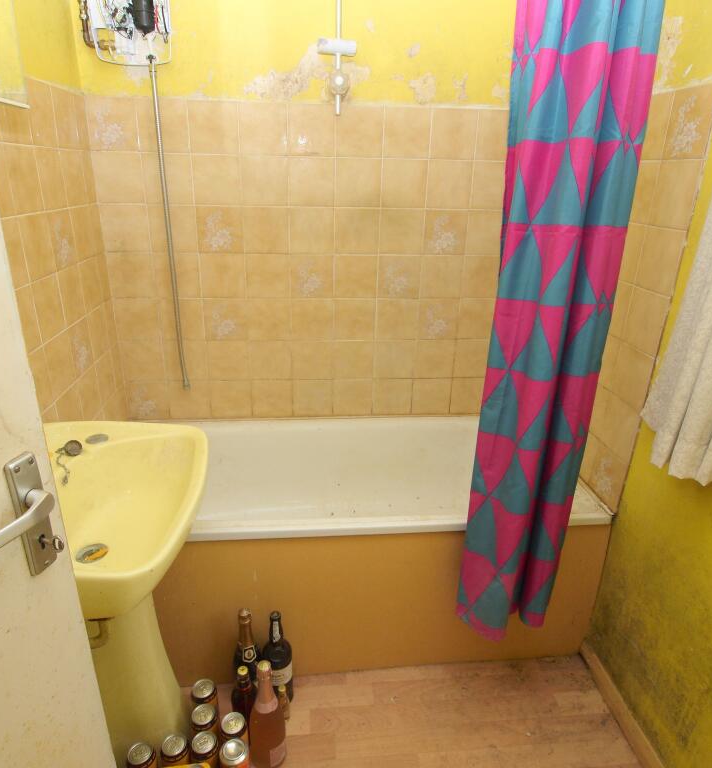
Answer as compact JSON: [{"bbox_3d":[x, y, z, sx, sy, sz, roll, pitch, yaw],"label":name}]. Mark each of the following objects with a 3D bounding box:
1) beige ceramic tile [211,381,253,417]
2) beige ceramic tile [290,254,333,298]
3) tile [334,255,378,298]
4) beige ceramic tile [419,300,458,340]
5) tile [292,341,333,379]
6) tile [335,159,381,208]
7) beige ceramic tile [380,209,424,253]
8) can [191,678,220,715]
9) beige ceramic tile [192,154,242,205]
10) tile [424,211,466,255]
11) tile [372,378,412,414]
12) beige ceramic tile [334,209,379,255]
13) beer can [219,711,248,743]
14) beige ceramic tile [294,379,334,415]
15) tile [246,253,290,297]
[{"bbox_3d":[-0.464,0.057,1.988,0.151,0.151,0.009,-1,21,-5],"label":"beige ceramic tile"},{"bbox_3d":[-0.150,-0.372,1.846,0.150,0.150,0.010,-1,21,-5],"label":"beige ceramic tile"},{"bbox_3d":[0.002,-0.373,1.859,0.150,0.150,0.010,-1,21,-5],"label":"tile"},{"bbox_3d":[0.303,-0.236,1.962,0.151,0.151,0.010,-1,22,-5],"label":"beige ceramic tile"},{"bbox_3d":[-0.157,-0.089,1.956,0.150,0.150,0.010,-1,21,-5],"label":"tile"},{"bbox_3d":[0.009,-0.662,1.762,0.151,0.151,0.010,-1,22,-5],"label":"tile"},{"bbox_3d":[0.158,-0.518,1.824,0.151,0.151,0.009,-1,21,-5],"label":"beige ceramic tile"},{"bbox_3d":[-0.396,0.862,1.404,0.066,0.163,0.066,-1,21,-5],"label":"can"},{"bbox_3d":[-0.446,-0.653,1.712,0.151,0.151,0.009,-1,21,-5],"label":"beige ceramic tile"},{"bbox_3d":[0.310,-0.522,1.848,0.151,0.151,0.010,-1,22,-5],"label":"tile"},{"bbox_3d":[0.143,0.048,2.040,0.150,0.150,0.010,-1,22,-5],"label":"tile"},{"bbox_3d":[0.005,-0.515,1.804,0.150,0.150,0.010,-1,21,-5],"label":"beige ceramic tile"},{"bbox_3d":[-0.300,0.897,1.319,0.066,0.163,0.066,-1,21,-5],"label":"beer can"},{"bbox_3d":[-0.160,0.051,2.013,0.150,0.150,0.010,-1,22,-5],"label":"beige ceramic tile"},{"bbox_3d":[-0.301,-0.370,1.832,0.150,0.150,0.010,-1,21,-5],"label":"tile"}]

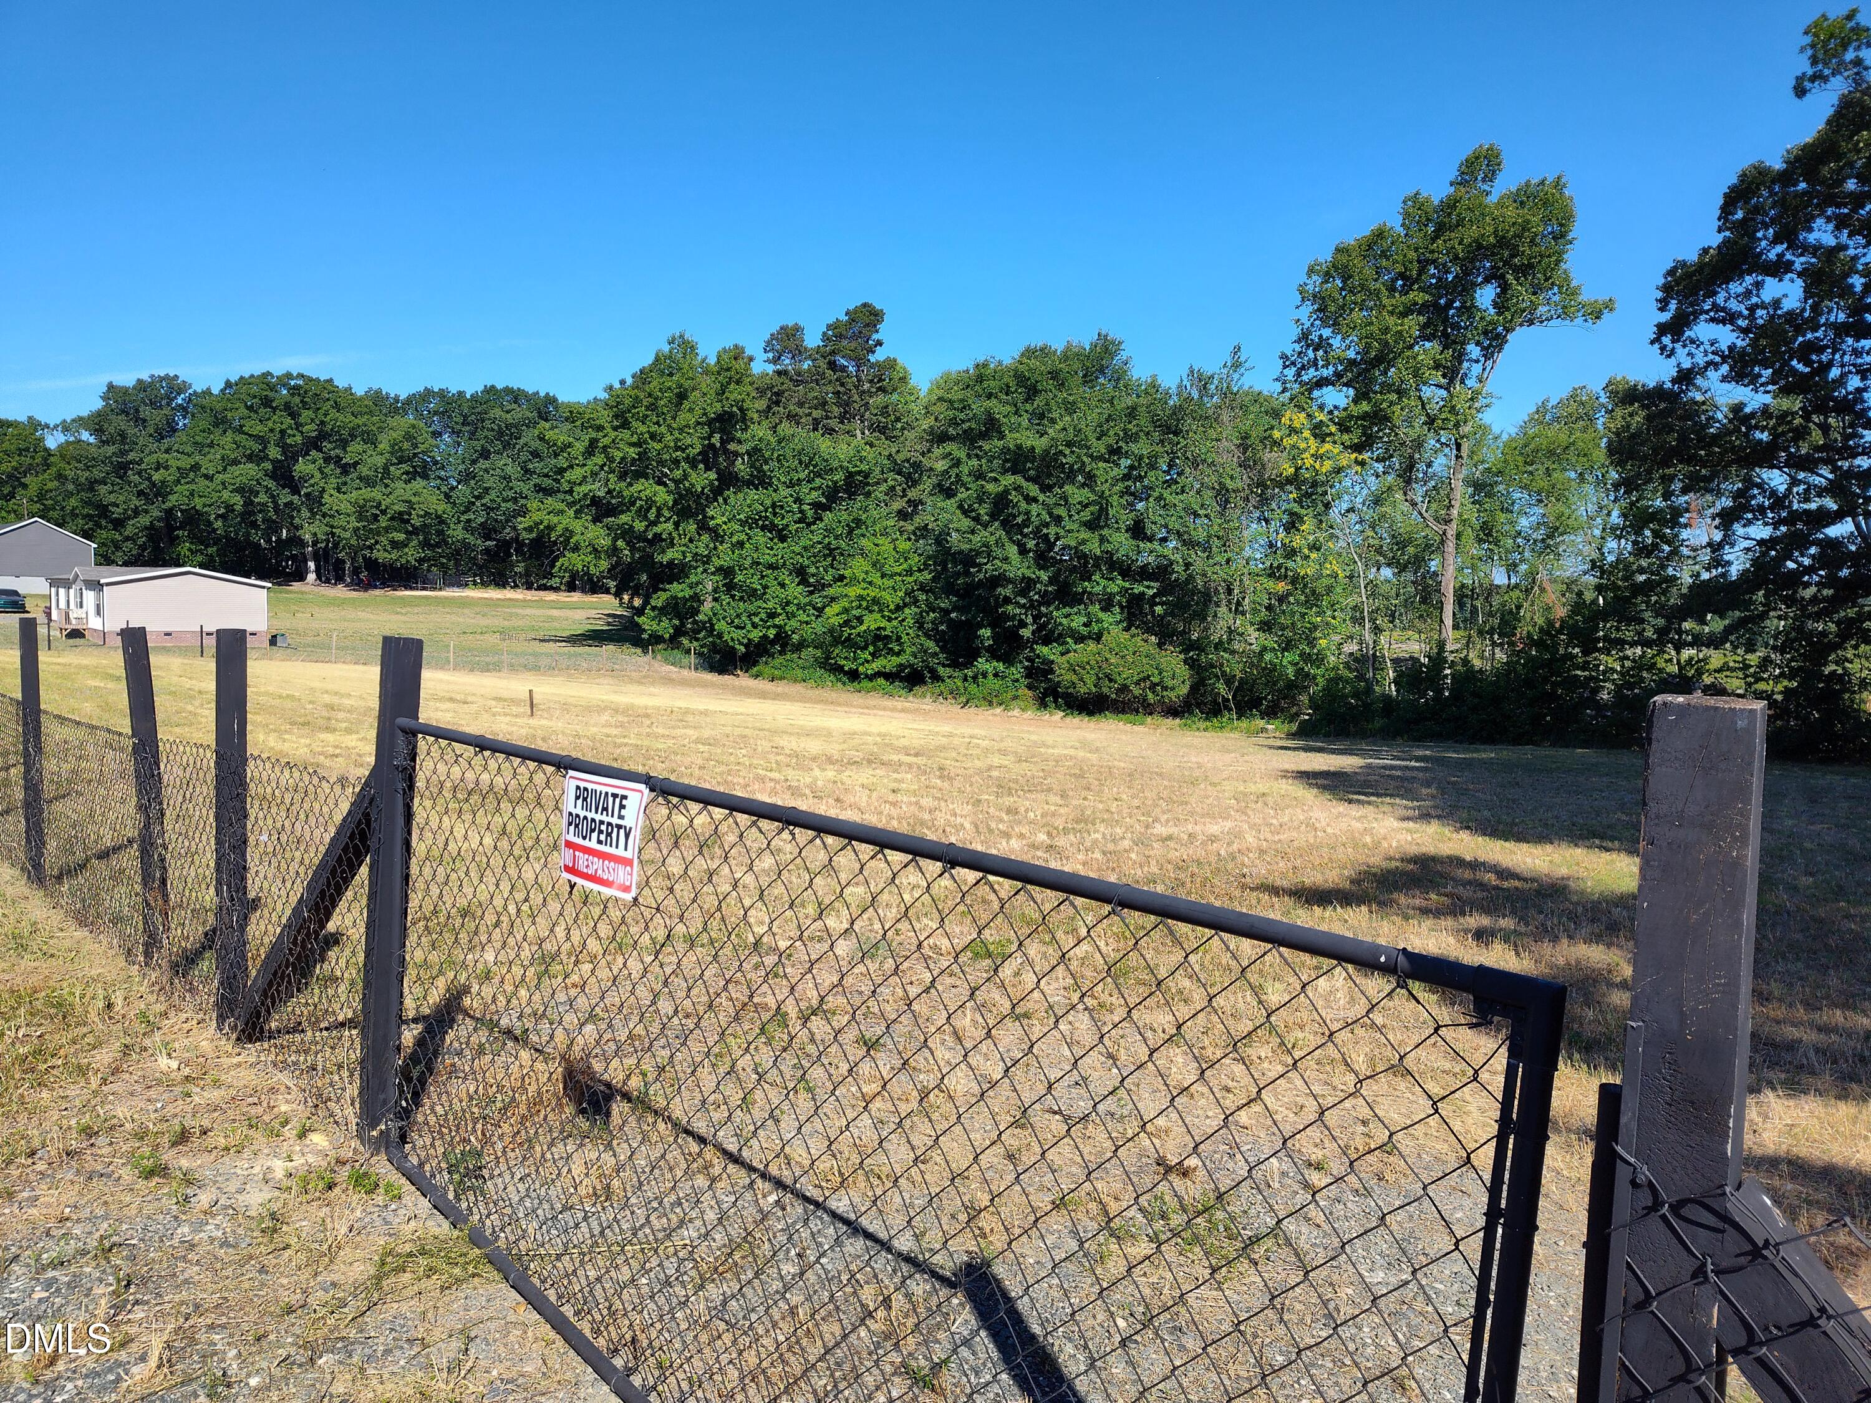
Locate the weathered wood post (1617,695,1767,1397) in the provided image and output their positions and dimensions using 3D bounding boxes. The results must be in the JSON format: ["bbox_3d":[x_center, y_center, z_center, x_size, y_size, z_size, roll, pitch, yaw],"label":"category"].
[{"bbox_3d":[0.754,0.767,1.290,0.092,1.533,0.092,4,5,37],"label":"weathered wood post"}]

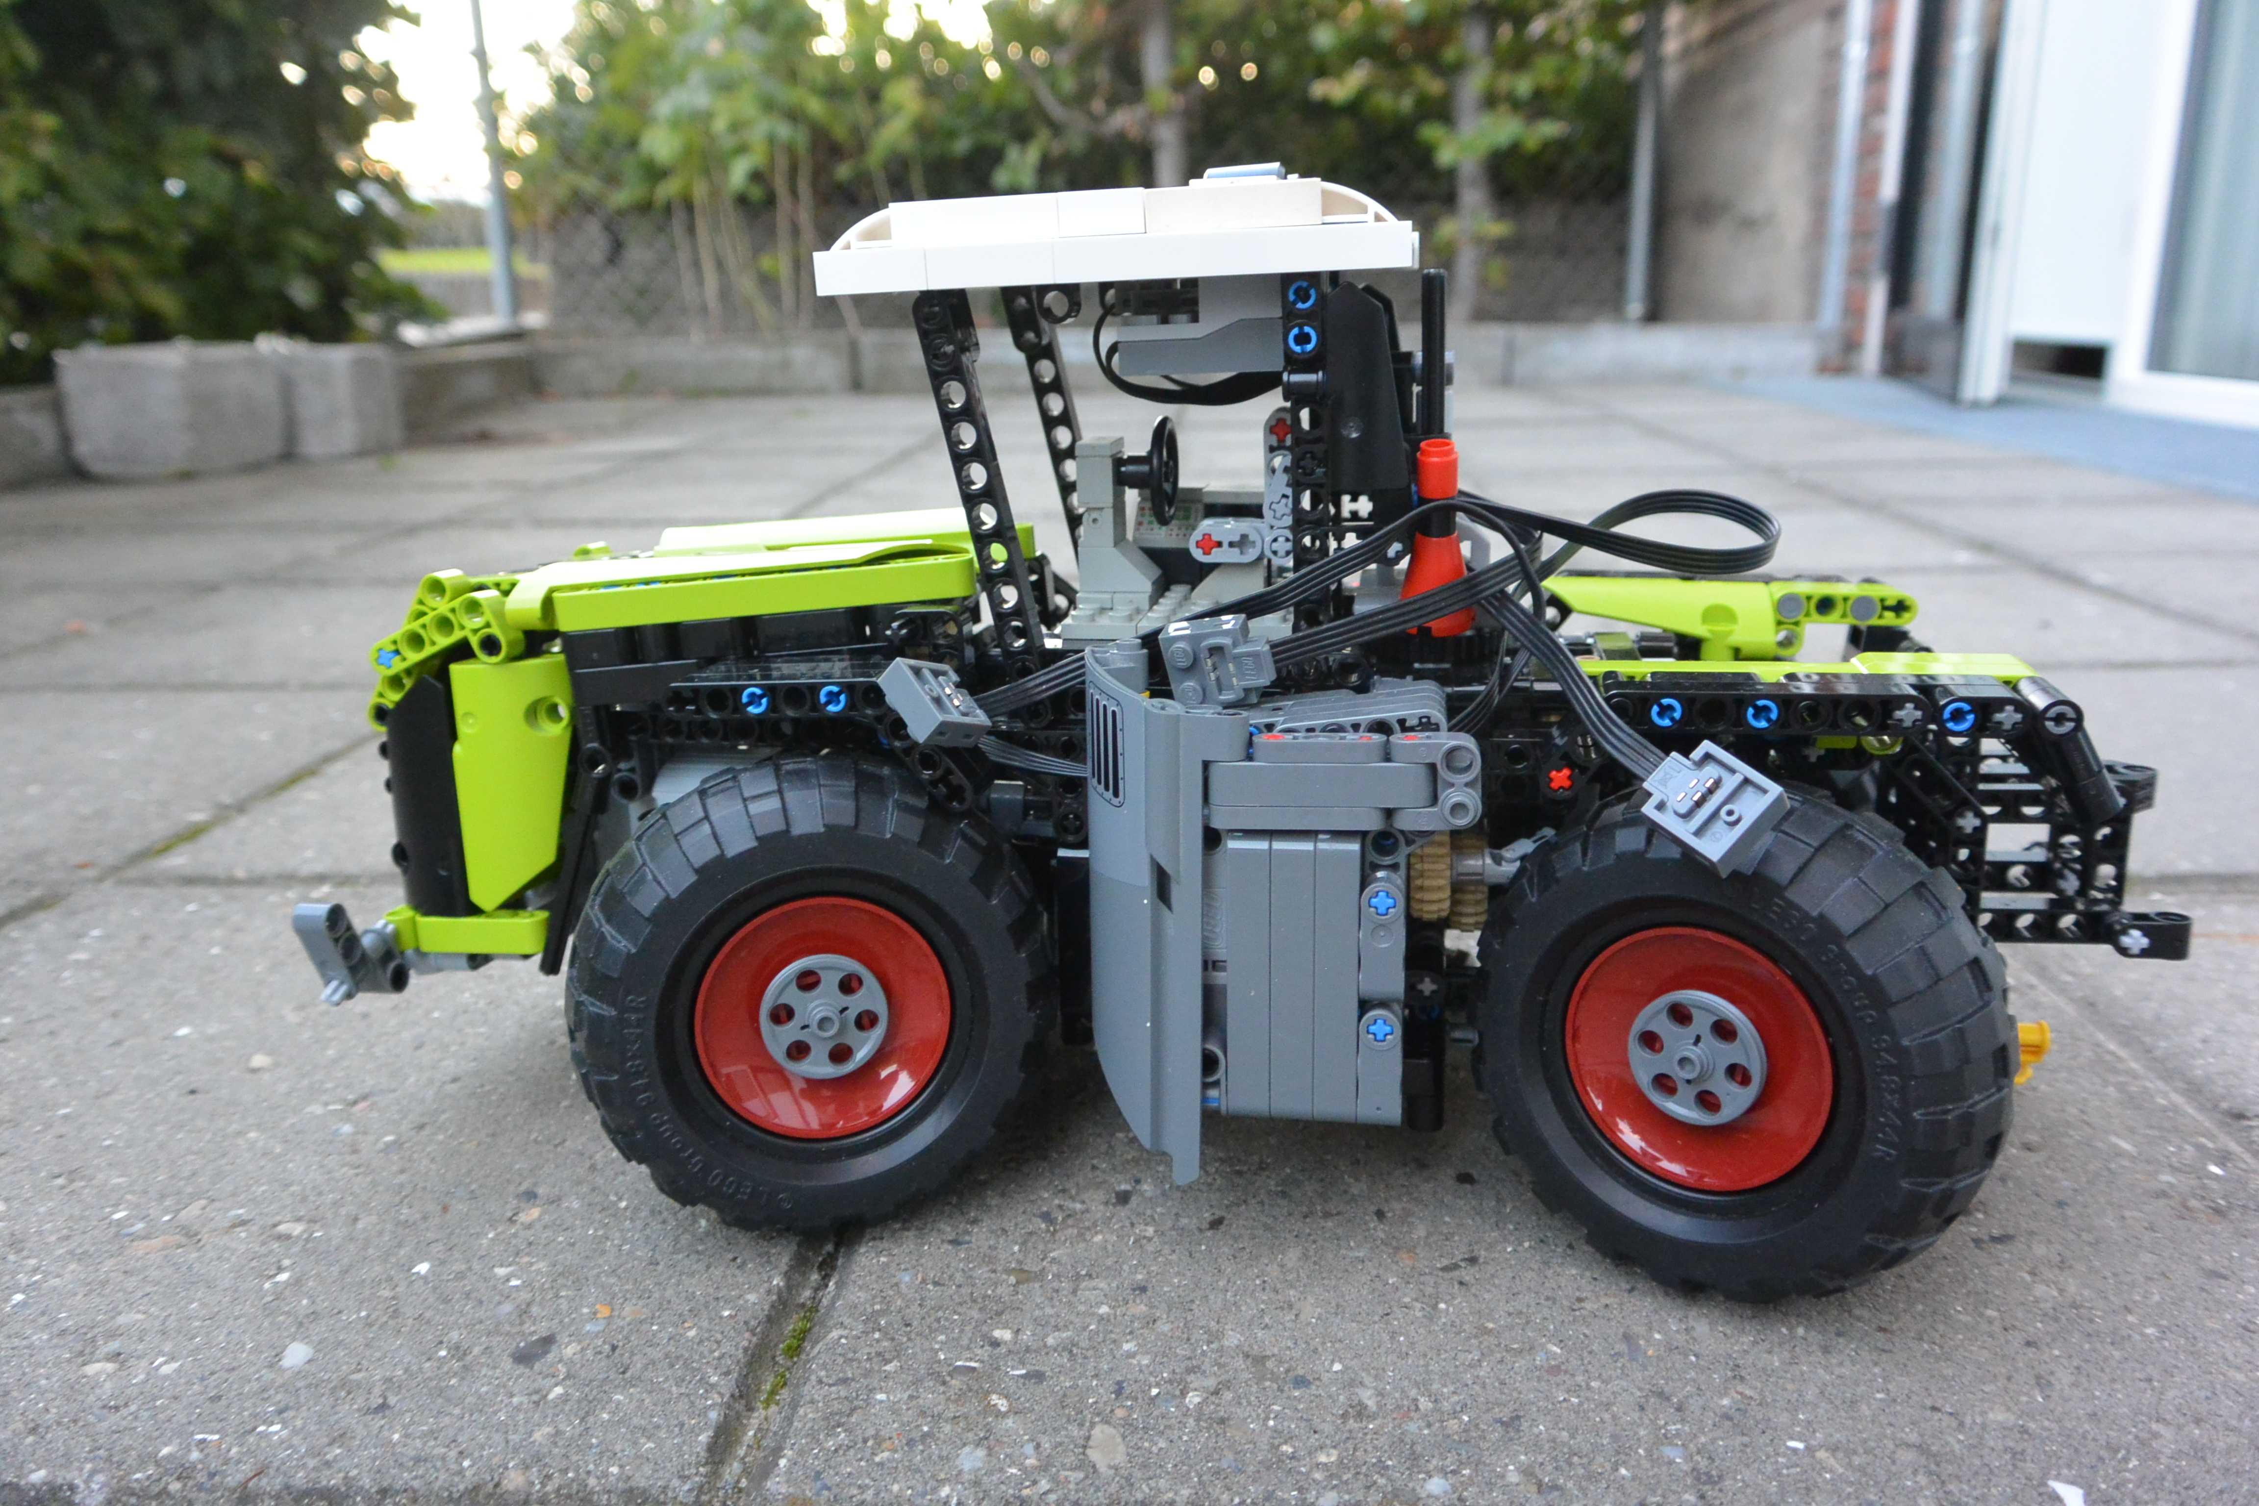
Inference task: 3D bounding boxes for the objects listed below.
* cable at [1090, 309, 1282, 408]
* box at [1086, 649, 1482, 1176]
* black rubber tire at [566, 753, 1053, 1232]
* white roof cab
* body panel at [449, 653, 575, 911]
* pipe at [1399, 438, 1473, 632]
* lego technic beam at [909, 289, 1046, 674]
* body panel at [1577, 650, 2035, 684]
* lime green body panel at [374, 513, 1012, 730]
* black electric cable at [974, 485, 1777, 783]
[{"bbox_3d":[0.012,-0.081,0.346,0.040,0.021,0.020,1,16,10],"label":"cable"},{"bbox_3d":[0.025,0.029,0.320,0.077,0.087,0.052,1,16,10],"label":"box"},{"bbox_3d":[-0.062,0.048,0.339,0.095,0.095,0.044,-6,16,-16],"label":"black rubber tire"},{"bbox_3d":[0.004,-0.109,0.352,0.113,0.021,0.104,0,16,10],"label":"white roof cab"},{"bbox_3d":[-0.124,0.006,0.351,0.026,0.054,0.012,1,15,9],"label":"body panel"},{"bbox_3d":[0.065,-0.045,0.354,0.016,0.039,0.016,1,15,9],"label":"pipe"},{"bbox_3d":[-0.027,-0.047,0.335,0.008,0.088,0.008,-11,14,13],"label":"lego technic beam"},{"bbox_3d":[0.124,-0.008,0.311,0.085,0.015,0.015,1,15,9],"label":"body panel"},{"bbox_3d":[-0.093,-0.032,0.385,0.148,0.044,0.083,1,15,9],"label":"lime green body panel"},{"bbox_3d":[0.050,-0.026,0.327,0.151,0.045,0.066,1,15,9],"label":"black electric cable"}]

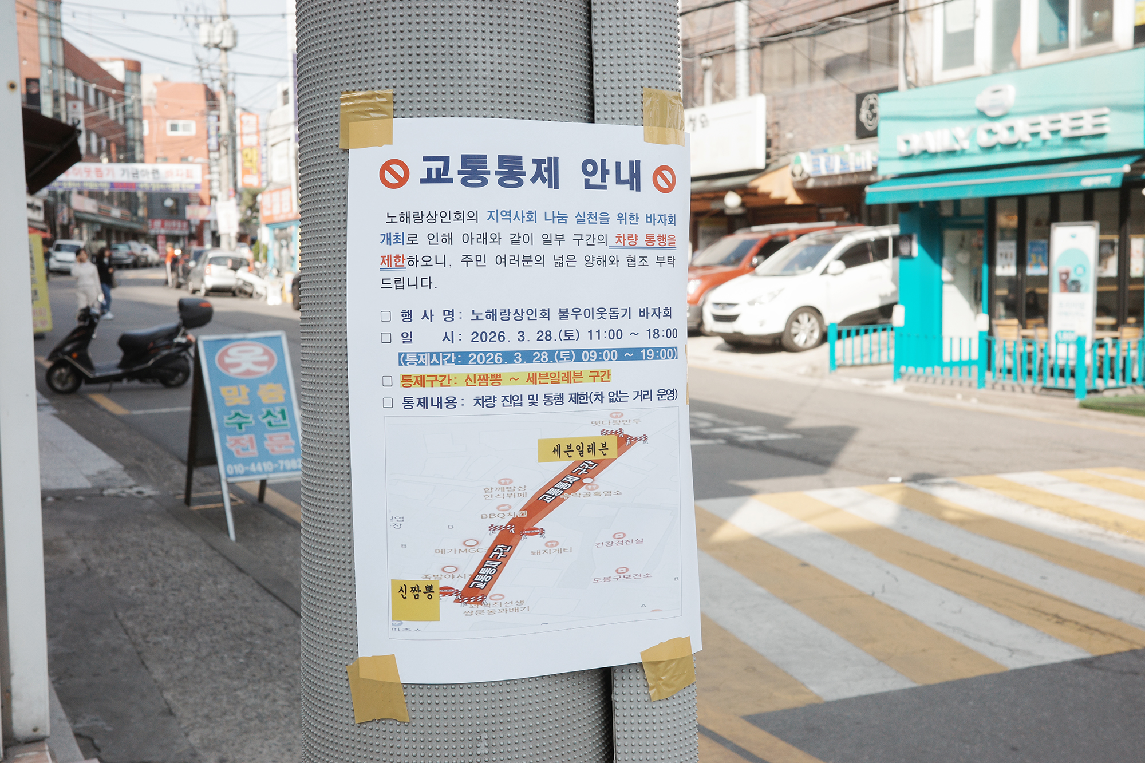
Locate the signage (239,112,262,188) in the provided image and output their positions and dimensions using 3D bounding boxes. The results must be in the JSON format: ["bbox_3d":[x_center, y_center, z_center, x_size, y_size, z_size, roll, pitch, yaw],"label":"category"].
[{"bbox_3d":[-11.881,-8.546,47.000,0.850,2.800,0.250,-3,5,-30],"label":"signage"}]

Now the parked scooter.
[{"bbox_3d":[-5.320,-0.463,15.300,1.870,1.150,0.700,-3,5,-22],"label":"parked scooter"}]

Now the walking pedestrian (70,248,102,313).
[{"bbox_3d":[-10.261,-1.998,26.800,0.600,1.630,0.420,-1,5,-9],"label":"walking pedestrian"}]

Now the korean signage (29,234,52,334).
[{"bbox_3d":[-9.109,-1.633,21.500,0.600,1.720,0.150,-2,5,-20],"label":"korean signage"}]

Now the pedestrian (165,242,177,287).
[{"bbox_3d":[-14.839,-4.315,47.000,0.500,1.680,0.500,1,5,21],"label":"pedestrian"}]

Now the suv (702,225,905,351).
[{"bbox_3d":[4.050,-1.470,19.950,4.410,1.680,1.840,-8,8,-29],"label":"suv"}]

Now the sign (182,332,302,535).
[{"bbox_3d":[-1.949,0.269,7.590,0.495,1.127,0.825,-7,11,-35],"label":"sign"}]

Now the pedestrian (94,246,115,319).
[{"bbox_3d":[-10.361,-2.182,28.200,0.460,1.630,0.480,3,6,41],"label":"pedestrian"}]

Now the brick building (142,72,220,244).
[{"bbox_3d":[-34.300,-17.300,108.000,8.500,14.500,10.000,-2,5,-14],"label":"brick building"}]

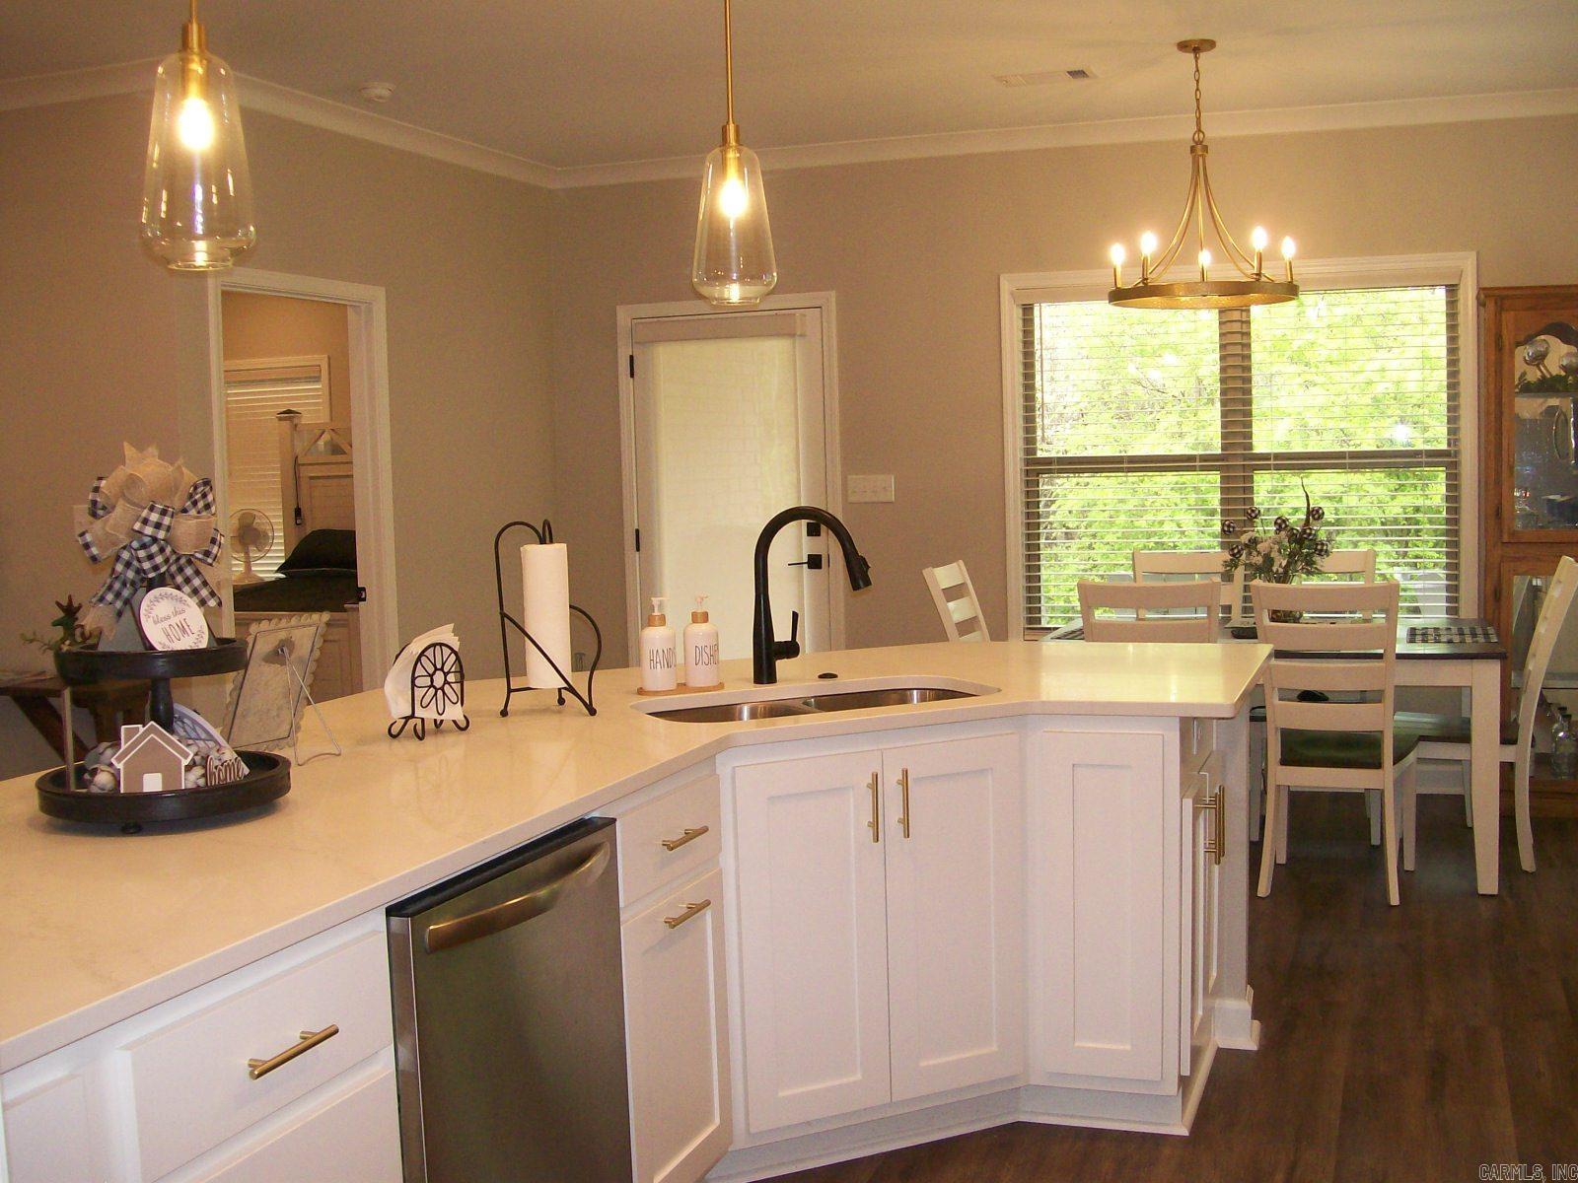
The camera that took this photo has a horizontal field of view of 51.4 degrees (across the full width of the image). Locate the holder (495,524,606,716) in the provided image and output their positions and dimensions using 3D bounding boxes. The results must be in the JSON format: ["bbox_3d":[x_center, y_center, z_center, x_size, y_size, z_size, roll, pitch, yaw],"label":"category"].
[{"bbox_3d":[-0.494,0.046,3.402,0.220,0.394,0.170,-2,5,0],"label":"holder"}]

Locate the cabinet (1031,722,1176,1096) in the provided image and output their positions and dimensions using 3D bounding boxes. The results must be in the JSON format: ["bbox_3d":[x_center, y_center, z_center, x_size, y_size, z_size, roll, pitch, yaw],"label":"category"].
[{"bbox_3d":[0.731,0.620,3.609,0.315,0.770,0.580,0,6,19],"label":"cabinet"}]

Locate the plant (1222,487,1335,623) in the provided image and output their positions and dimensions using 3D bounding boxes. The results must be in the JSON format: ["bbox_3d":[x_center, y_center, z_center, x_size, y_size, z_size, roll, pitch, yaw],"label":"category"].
[{"bbox_3d":[1.674,-0.112,5.623,0.380,0.501,0.370,0,6,19],"label":"plant"}]

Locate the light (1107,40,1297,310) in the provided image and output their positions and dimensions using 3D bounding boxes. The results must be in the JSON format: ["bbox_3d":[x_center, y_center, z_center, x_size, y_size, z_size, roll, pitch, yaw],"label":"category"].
[{"bbox_3d":[1.322,-1.342,5.260,0.610,0.870,0.610,0,5,20],"label":"light"}]

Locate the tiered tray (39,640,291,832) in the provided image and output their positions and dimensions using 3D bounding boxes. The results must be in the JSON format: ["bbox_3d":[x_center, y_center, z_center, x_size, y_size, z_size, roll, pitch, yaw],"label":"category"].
[{"bbox_3d":[-0.959,0.205,2.506,0.385,0.268,0.385,0,6,19],"label":"tiered tray"}]

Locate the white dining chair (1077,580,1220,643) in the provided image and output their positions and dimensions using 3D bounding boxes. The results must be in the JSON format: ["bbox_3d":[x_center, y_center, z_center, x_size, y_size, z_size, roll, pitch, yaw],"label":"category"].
[{"bbox_3d":[1.207,0.440,5.280,0.460,1.000,0.610,0,5,20],"label":"white dining chair"}]

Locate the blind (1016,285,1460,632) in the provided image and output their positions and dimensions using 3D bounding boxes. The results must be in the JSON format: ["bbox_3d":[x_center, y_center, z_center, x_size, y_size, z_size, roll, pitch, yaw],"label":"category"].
[{"bbox_3d":[1.748,-0.533,6.504,1.700,1.340,0.070,0,6,19],"label":"blind"}]

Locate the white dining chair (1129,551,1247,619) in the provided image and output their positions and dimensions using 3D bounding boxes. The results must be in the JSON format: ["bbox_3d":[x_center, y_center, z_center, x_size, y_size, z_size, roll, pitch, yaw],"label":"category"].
[{"bbox_3d":[1.496,0.350,6.247,0.460,0.980,0.540,0,6,19],"label":"white dining chair"}]

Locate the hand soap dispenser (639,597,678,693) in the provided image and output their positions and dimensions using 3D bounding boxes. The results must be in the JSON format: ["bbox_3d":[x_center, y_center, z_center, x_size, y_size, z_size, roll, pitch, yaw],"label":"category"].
[{"bbox_3d":[-0.278,0.114,3.481,0.075,0.193,0.078,-2,5,0],"label":"hand soap dispenser"}]

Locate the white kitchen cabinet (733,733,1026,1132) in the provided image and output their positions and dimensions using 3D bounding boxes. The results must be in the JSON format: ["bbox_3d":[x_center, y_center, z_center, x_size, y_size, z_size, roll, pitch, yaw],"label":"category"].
[{"bbox_3d":[0.067,0.653,3.509,0.660,0.750,0.580,-4,6,-24],"label":"white kitchen cabinet"}]

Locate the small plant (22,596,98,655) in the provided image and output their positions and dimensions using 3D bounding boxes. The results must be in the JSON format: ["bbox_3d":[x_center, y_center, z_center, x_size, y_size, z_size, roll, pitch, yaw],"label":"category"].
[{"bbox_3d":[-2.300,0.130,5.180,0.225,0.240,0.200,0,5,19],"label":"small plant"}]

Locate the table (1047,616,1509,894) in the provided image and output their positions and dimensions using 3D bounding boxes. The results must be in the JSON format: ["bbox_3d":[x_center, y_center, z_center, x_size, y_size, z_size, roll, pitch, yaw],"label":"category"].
[{"bbox_3d":[1.626,0.517,5.596,1.480,0.755,0.930,0,6,19],"label":"table"}]

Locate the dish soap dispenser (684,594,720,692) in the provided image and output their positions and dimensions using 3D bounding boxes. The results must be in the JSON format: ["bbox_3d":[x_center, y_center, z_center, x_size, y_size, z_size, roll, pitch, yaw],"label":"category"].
[{"bbox_3d":[-0.188,0.108,3.520,0.075,0.193,0.078,-2,5,0],"label":"dish soap dispenser"}]

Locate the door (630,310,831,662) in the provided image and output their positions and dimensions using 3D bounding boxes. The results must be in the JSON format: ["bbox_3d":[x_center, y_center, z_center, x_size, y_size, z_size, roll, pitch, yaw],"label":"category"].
[{"bbox_3d":[-0.250,-0.217,7.406,0.910,2.040,0.050,0,5,20],"label":"door"}]

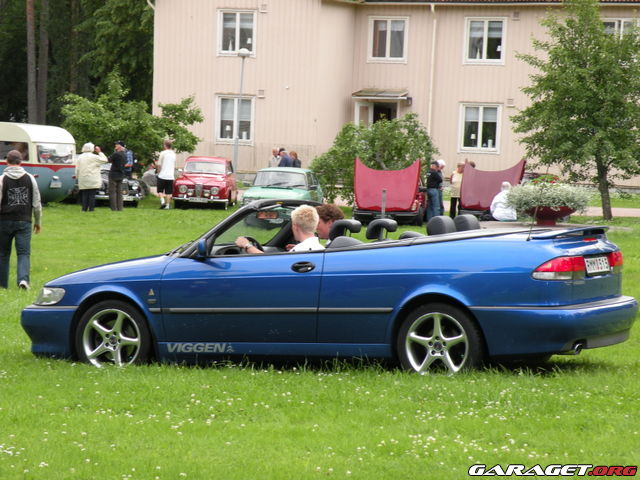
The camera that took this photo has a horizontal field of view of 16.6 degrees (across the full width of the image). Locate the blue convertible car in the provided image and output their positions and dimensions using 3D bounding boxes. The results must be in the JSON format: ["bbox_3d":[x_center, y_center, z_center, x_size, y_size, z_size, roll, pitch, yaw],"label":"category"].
[{"bbox_3d":[-0.013,0.352,16.470,4.630,1.370,1.740,1,1,26],"label":"blue convertible car"}]

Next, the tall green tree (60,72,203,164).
[{"bbox_3d":[-5.569,-3.102,65.000,4.000,3.750,3.900,2,2,0],"label":"tall green tree"}]

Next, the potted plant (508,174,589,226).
[{"bbox_3d":[5.141,-0.900,49.500,1.870,1.130,1.800,2,2,0],"label":"potted plant"}]

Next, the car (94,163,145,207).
[{"bbox_3d":[-6.098,-1.683,60.533,1.570,1.460,4.050,1,3,-21],"label":"car"}]

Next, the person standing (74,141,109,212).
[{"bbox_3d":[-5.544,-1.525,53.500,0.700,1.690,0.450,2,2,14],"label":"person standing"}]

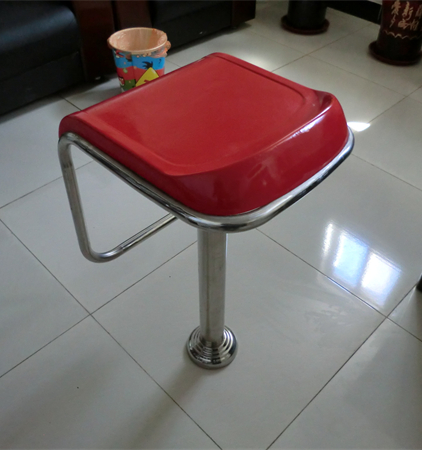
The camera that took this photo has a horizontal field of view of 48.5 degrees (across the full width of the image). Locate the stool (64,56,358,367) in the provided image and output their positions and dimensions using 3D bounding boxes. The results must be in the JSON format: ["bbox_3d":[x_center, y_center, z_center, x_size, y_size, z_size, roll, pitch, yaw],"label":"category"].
[{"bbox_3d":[-0.012,0.068,1.019,0.350,0.730,0.370,-34,55,-30],"label":"stool"}]

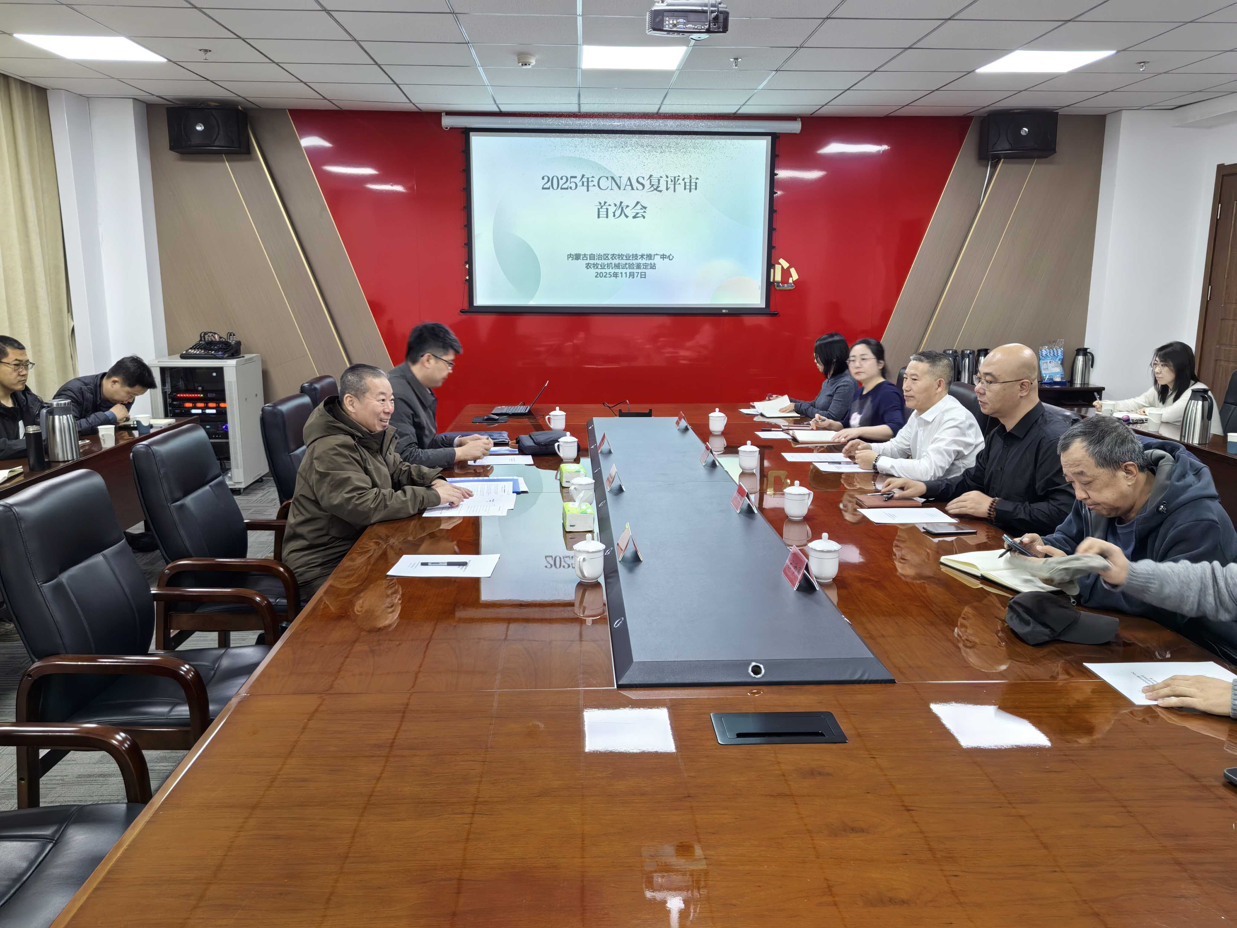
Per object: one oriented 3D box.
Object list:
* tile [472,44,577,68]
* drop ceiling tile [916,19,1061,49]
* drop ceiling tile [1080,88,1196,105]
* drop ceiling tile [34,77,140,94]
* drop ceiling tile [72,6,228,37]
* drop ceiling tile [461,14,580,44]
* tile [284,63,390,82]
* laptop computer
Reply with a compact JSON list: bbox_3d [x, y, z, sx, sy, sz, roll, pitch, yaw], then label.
[{"bbox_3d":[-0.520,-2.333,5.490,0.600,0.020,0.600,0,11,-3],"label":"tile"},{"bbox_3d":[1.904,-2.230,5.007,0.600,0.020,0.600,0,11,-3],"label":"drop ceiling tile"},{"bbox_3d":[3.625,-2.598,6.859,0.600,0.020,0.600,0,11,-3],"label":"drop ceiling tile"},{"bbox_3d":[-3.570,-2.560,6.533,0.600,0.020,0.600,0,11,-2],"label":"drop ceiling tile"},{"bbox_3d":[-2.304,-2.218,4.834,0.600,0.020,0.600,0,11,-3],"label":"drop ceiling tile"},{"bbox_3d":[-0.497,-2.220,4.920,0.600,0.020,0.600,0,11,-3],"label":"drop ceiling tile"},{"bbox_3d":[-1.746,-2.443,6.025,0.600,0.020,0.600,0,11,-2],"label":"tile"},{"bbox_3d":[-0.606,-0.418,5.995,0.350,0.205,0.325,0,11,-2],"label":"laptop computer"}]

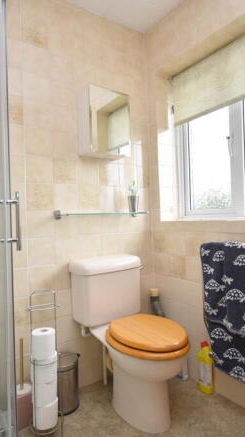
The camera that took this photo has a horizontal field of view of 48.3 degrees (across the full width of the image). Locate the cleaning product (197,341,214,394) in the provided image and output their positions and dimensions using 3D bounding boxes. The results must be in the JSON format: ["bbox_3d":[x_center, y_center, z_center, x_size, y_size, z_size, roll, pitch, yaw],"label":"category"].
[{"bbox_3d":[0.468,0.840,1.523,0.060,0.268,0.085,-1,-1,-37],"label":"cleaning product"}]

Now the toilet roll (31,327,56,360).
[{"bbox_3d":[-0.378,0.604,1.317,0.110,0.108,0.110,-1,-1,-37],"label":"toilet roll"}]

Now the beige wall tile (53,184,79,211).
[{"bbox_3d":[-0.326,-0.121,1.579,0.148,0.148,0.010,-1,-1,-37],"label":"beige wall tile"}]

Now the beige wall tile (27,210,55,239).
[{"bbox_3d":[-0.446,0.034,1.497,0.152,0.152,0.010,-2,0,-35],"label":"beige wall tile"}]

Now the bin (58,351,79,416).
[{"bbox_3d":[-0.325,0.861,1.440,0.180,0.255,0.168,-1,-1,-37],"label":"bin"}]

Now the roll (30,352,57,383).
[{"bbox_3d":[-0.361,0.678,1.265,0.110,0.109,0.110,-2,0,-35],"label":"roll"}]

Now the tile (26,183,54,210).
[{"bbox_3d":[-0.451,-0.117,1.497,0.152,0.152,0.010,-2,0,-35],"label":"tile"}]

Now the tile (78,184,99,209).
[{"bbox_3d":[-0.206,-0.124,1.670,0.148,0.148,0.010,-1,-1,-37],"label":"tile"}]

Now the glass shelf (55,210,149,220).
[{"bbox_3d":[-0.097,-0.029,1.710,0.620,0.045,0.128,-1,-1,-37],"label":"glass shelf"}]

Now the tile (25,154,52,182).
[{"bbox_3d":[-0.456,-0.269,1.496,0.152,0.152,0.010,-2,0,-35],"label":"tile"}]

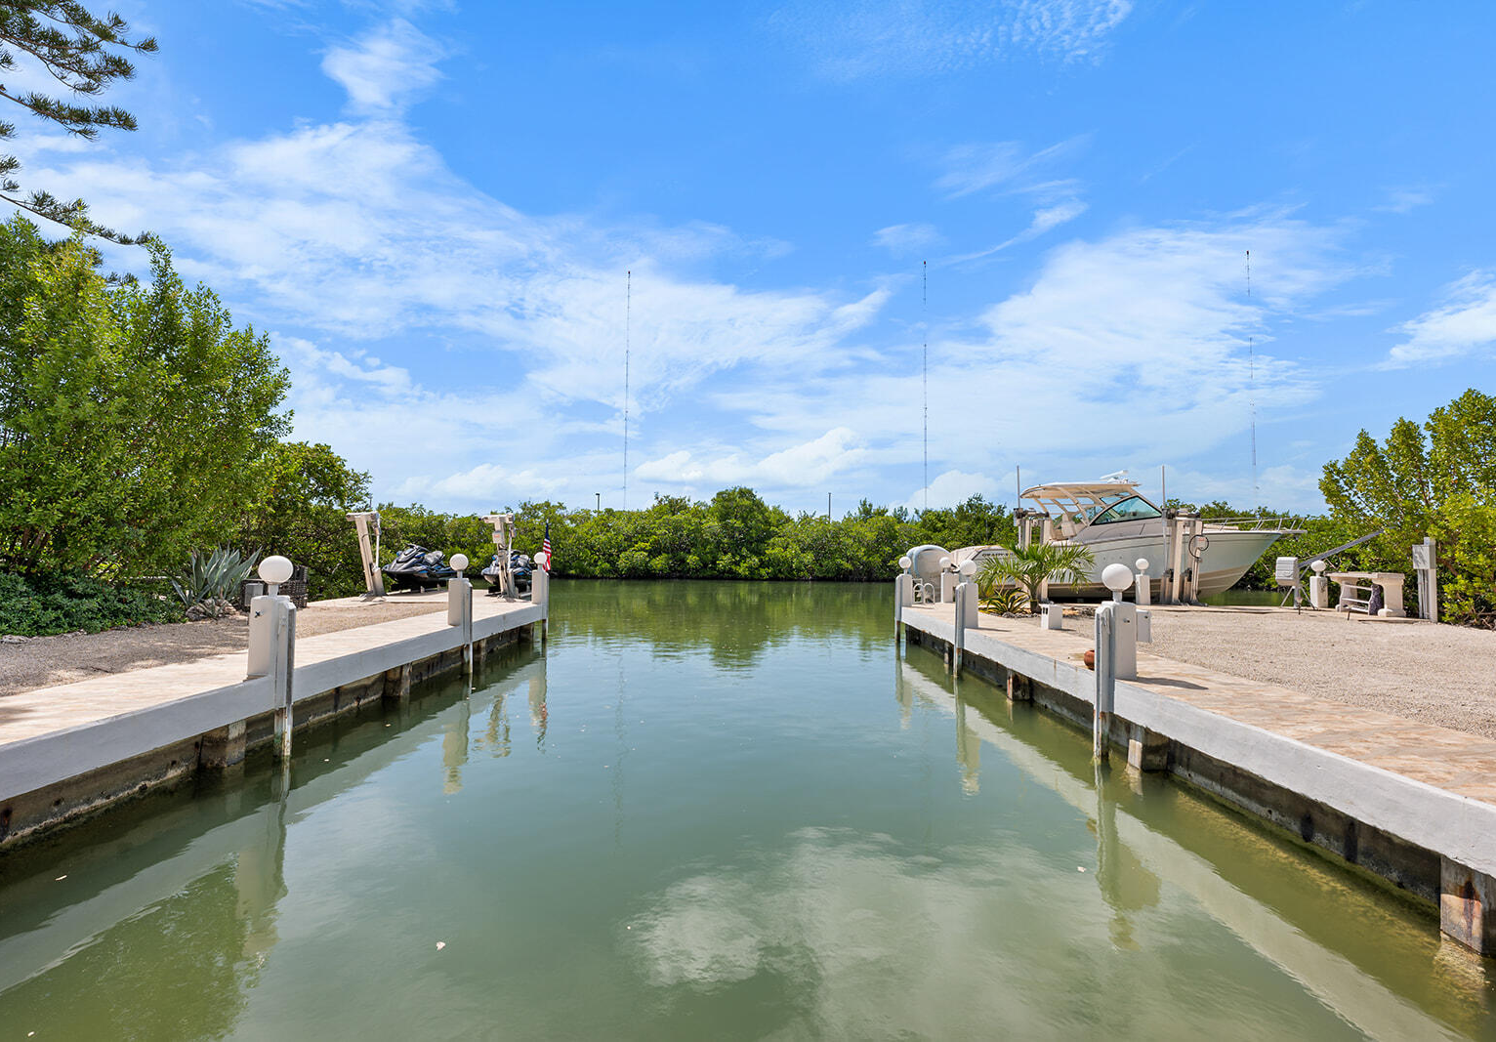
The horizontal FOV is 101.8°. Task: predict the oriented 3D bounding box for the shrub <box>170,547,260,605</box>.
[{"bbox_3d":[-10.109,1.050,11.500,1.350,1.100,1.350,0,-3,0],"label":"shrub"}]

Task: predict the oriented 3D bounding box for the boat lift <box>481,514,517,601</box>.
[{"bbox_3d":[-6.388,0.930,15.700,0.850,2.200,0.600,0,-3,0],"label":"boat lift"}]

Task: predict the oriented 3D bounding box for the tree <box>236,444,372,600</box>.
[{"bbox_3d":[-12.540,-0.084,16.800,3.900,4.300,3.700,0,-3,0],"label":"tree"}]

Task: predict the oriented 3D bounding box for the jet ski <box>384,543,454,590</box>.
[{"bbox_3d":[-8.835,1.259,16.500,1.200,1.150,3.450,0,-3,5],"label":"jet ski"}]

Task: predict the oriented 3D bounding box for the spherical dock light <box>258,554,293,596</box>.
[{"bbox_3d":[-4.582,0.533,5.900,0.272,0.380,0.272,0,-3,0],"label":"spherical dock light"}]

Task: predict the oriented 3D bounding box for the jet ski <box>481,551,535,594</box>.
[{"bbox_3d":[-6.931,1.466,17.600,1.200,1.150,3.450,0,-3,7],"label":"jet ski"}]

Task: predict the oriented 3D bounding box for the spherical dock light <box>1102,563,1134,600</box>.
[{"bbox_3d":[3.653,0.602,6.000,0.272,0.370,0.272,0,-3,0],"label":"spherical dock light"}]

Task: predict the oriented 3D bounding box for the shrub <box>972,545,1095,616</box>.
[{"bbox_3d":[5.890,1.192,12.500,2.100,1.400,2.100,0,-3,0],"label":"shrub"}]

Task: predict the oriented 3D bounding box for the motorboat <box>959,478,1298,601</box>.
[{"bbox_3d":[9.940,0.393,16.300,8.600,3.250,3.100,0,-3,7],"label":"motorboat"}]

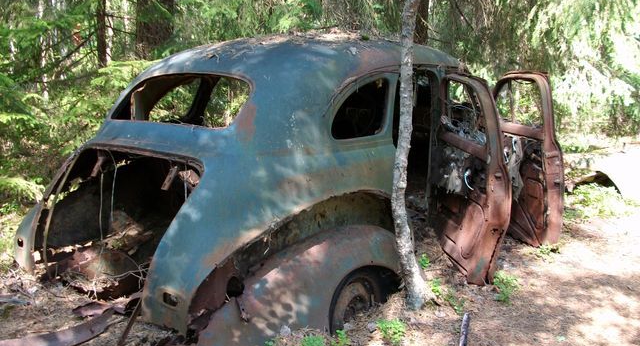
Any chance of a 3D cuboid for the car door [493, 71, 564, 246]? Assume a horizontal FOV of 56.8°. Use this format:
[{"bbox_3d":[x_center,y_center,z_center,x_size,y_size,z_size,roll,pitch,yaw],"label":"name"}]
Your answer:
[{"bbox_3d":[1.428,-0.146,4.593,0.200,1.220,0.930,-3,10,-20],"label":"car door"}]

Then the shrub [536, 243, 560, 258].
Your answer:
[{"bbox_3d":[1.557,0.520,4.037,0.156,0.076,0.140,4,10,21],"label":"shrub"}]

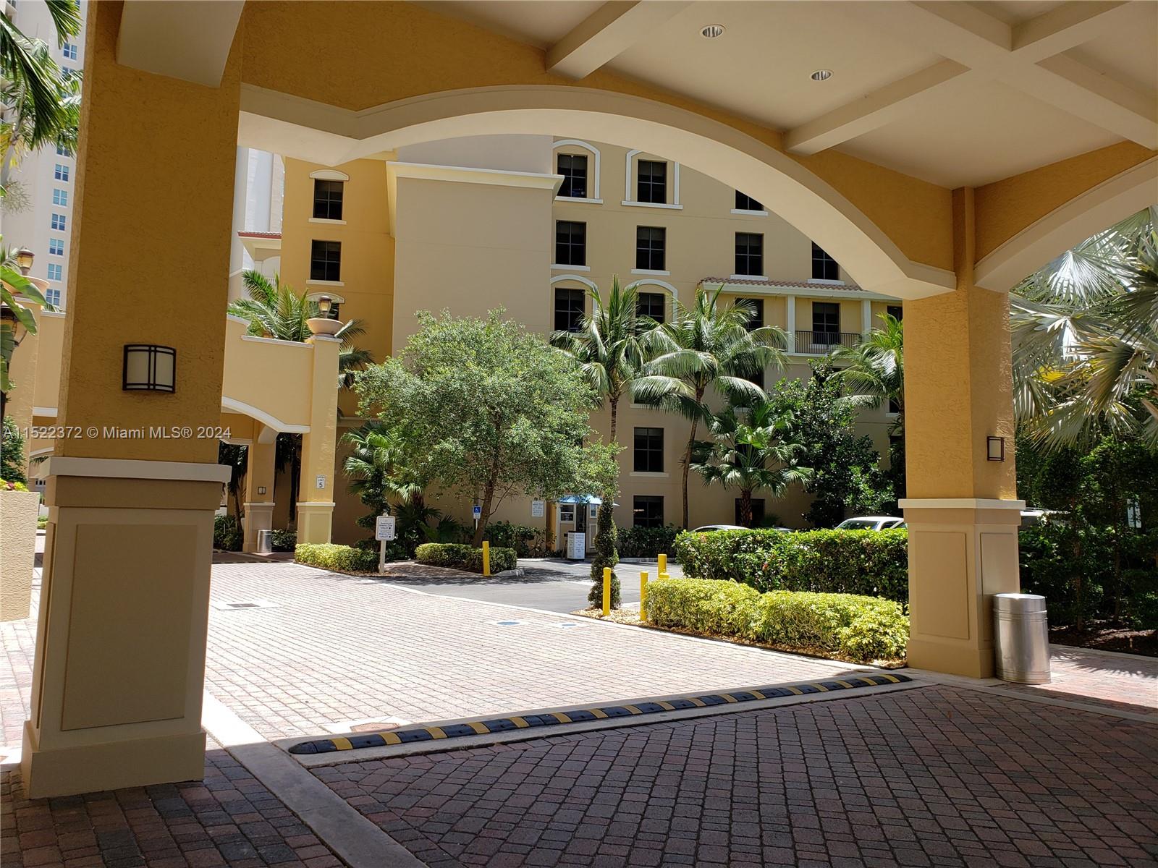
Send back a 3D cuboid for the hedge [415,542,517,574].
[{"bbox_3d":[-3.687,3.793,26.720,0.996,0.697,5.312,5,-7,-34],"label":"hedge"}]

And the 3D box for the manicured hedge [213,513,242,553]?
[{"bbox_3d":[-15.108,4.260,37.437,1.162,1.494,3.320,5,-7,-34],"label":"manicured hedge"}]

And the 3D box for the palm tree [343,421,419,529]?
[{"bbox_3d":[-6.630,1.995,28.951,2.700,4.500,2.700,1,-6,0],"label":"palm tree"}]

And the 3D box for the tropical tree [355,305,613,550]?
[{"bbox_3d":[-2.879,0.188,27.158,8.200,7.800,7.500,1,-6,0],"label":"tropical tree"}]

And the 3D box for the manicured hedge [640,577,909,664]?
[{"bbox_3d":[2.653,2.512,12.106,1.150,0.660,4.300,5,-7,-34],"label":"manicured hedge"}]

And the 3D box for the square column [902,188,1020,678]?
[{"bbox_3d":[4.481,-0.027,10.230,0.950,5.488,0.950,5,-7,-34],"label":"square column"}]

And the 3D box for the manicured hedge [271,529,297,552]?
[{"bbox_3d":[-12.718,4.563,37.120,1.826,0.913,0.996,5,-7,-34],"label":"manicured hedge"}]

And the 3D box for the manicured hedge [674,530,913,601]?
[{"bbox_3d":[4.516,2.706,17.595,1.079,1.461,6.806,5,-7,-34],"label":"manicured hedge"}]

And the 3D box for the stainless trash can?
[{"bbox_3d":[4.793,2.209,9.421,0.511,0.893,0.511,1,-5,0],"label":"stainless trash can"}]

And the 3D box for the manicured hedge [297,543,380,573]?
[{"bbox_3d":[-7.339,3.658,26.067,1.050,0.620,4.600,5,-7,-34],"label":"manicured hedge"}]

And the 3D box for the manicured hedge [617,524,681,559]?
[{"bbox_3d":[2.778,4.535,36.545,2.650,1.250,1.200,2,-6,-13],"label":"manicured hedge"}]

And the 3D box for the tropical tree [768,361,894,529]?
[{"bbox_3d":[10.577,1.114,36.929,5.166,8.542,4.700,-1,-6,16],"label":"tropical tree"}]

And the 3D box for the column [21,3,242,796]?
[{"bbox_3d":[-2.845,-0.436,5.658,0.950,5.100,0.950,5,-7,-34],"label":"column"}]

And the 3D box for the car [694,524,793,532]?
[{"bbox_3d":[4.363,3.462,25.654,4.600,1.494,1.820,5,-7,-34],"label":"car"}]

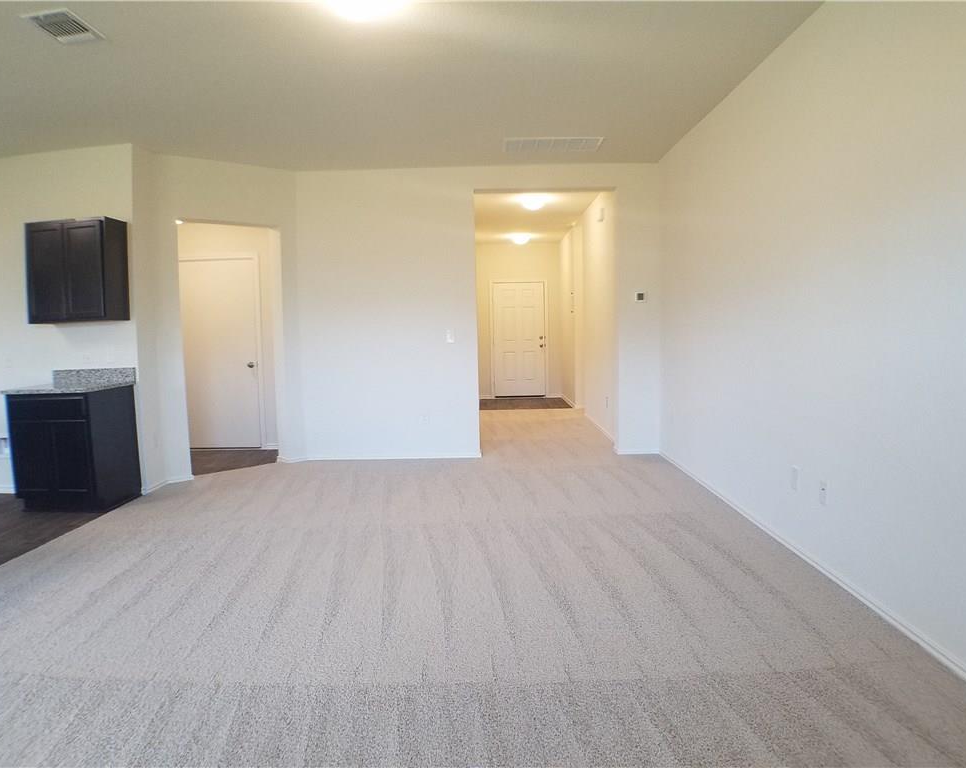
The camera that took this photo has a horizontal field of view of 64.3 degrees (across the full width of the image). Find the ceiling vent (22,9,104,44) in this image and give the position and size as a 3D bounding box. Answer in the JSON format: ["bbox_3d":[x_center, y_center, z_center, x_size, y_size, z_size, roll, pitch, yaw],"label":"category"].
[{"bbox_3d":[-2.043,-1.736,3.755,0.260,0.025,0.360,-1,4,6],"label":"ceiling vent"}]

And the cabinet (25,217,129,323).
[{"bbox_3d":[-3.043,-0.838,5.784,0.606,0.752,0.310,-1,4,3],"label":"cabinet"}]

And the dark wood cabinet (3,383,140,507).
[{"bbox_3d":[-3.056,0.474,5.803,0.612,0.874,0.612,-1,4,3],"label":"dark wood cabinet"}]

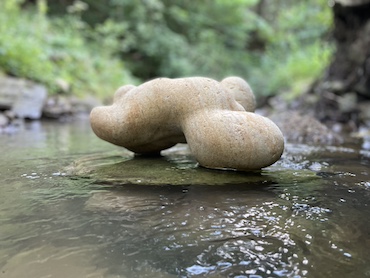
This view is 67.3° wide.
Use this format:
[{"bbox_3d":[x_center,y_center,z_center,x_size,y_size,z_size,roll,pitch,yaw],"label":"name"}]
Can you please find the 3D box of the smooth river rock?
[{"bbox_3d":[-0.004,-0.029,0.435,0.285,0.135,0.180,0,6,0],"label":"smooth river rock"}]

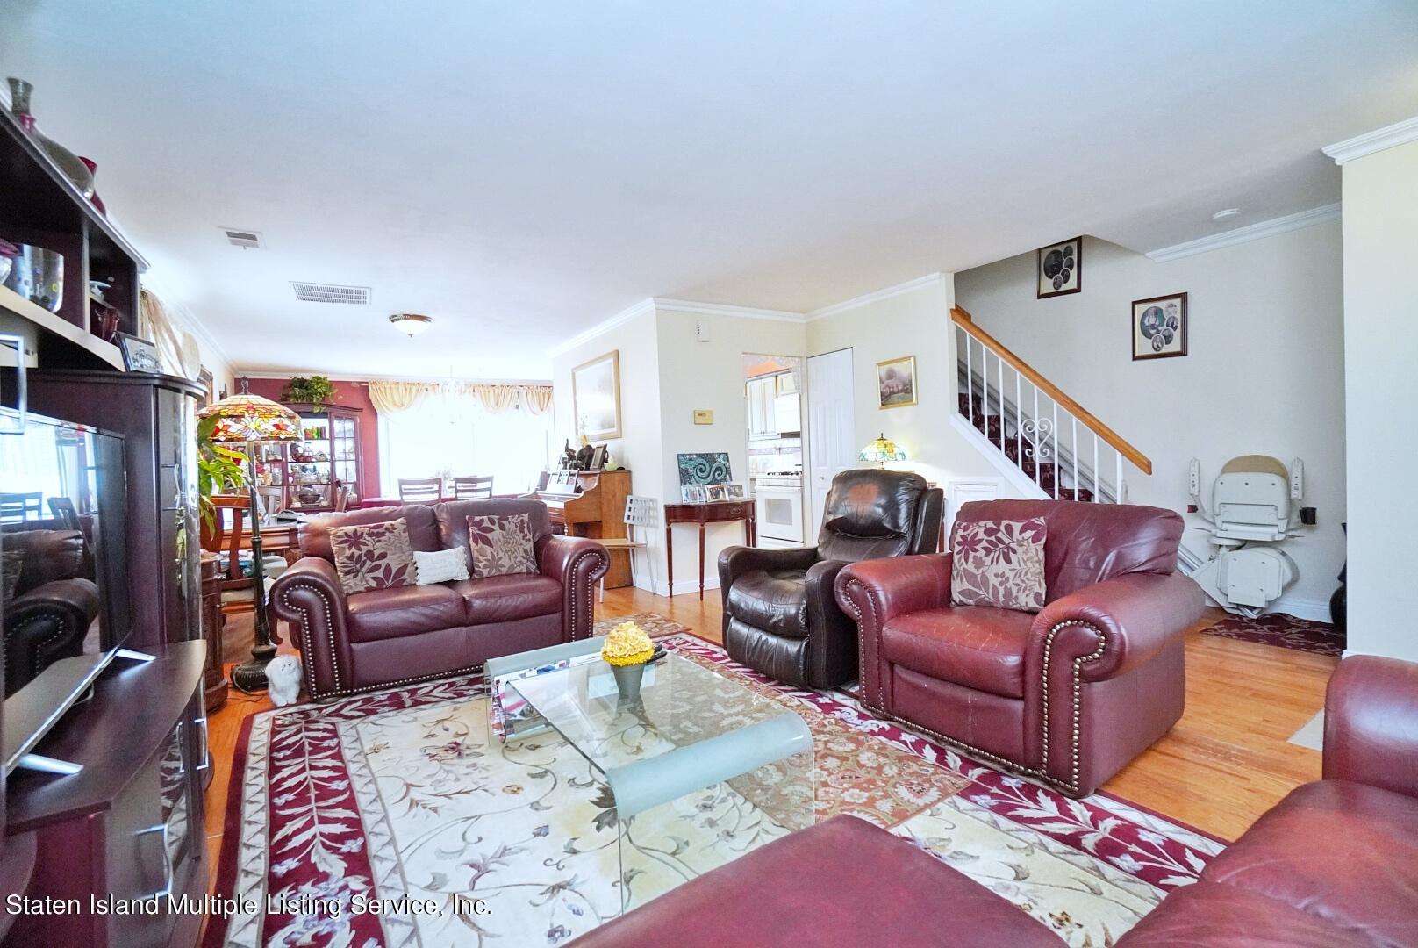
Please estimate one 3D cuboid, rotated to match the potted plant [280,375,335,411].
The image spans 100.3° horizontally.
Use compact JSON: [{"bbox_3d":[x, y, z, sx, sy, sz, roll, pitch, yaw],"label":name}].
[{"bbox_3d":[-5.021,-1.004,7.407,0.560,0.430,0.450,-3,2,-33],"label":"potted plant"}]

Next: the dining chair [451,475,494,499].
[{"bbox_3d":[-2.781,0.538,6.909,0.450,1.015,0.530,-3,2,-33],"label":"dining chair"}]

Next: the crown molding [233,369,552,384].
[{"bbox_3d":[-4.165,-1.340,8.405,4.000,0.080,0.075,-3,2,-32],"label":"crown molding"}]

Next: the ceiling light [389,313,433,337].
[{"bbox_3d":[-2.544,-1.264,5.067,0.400,0.180,0.400,-3,2,-33],"label":"ceiling light"}]

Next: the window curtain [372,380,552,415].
[{"bbox_3d":[-3.477,-1.103,8.726,2.620,0.500,0.130,-3,2,-32],"label":"window curtain"}]

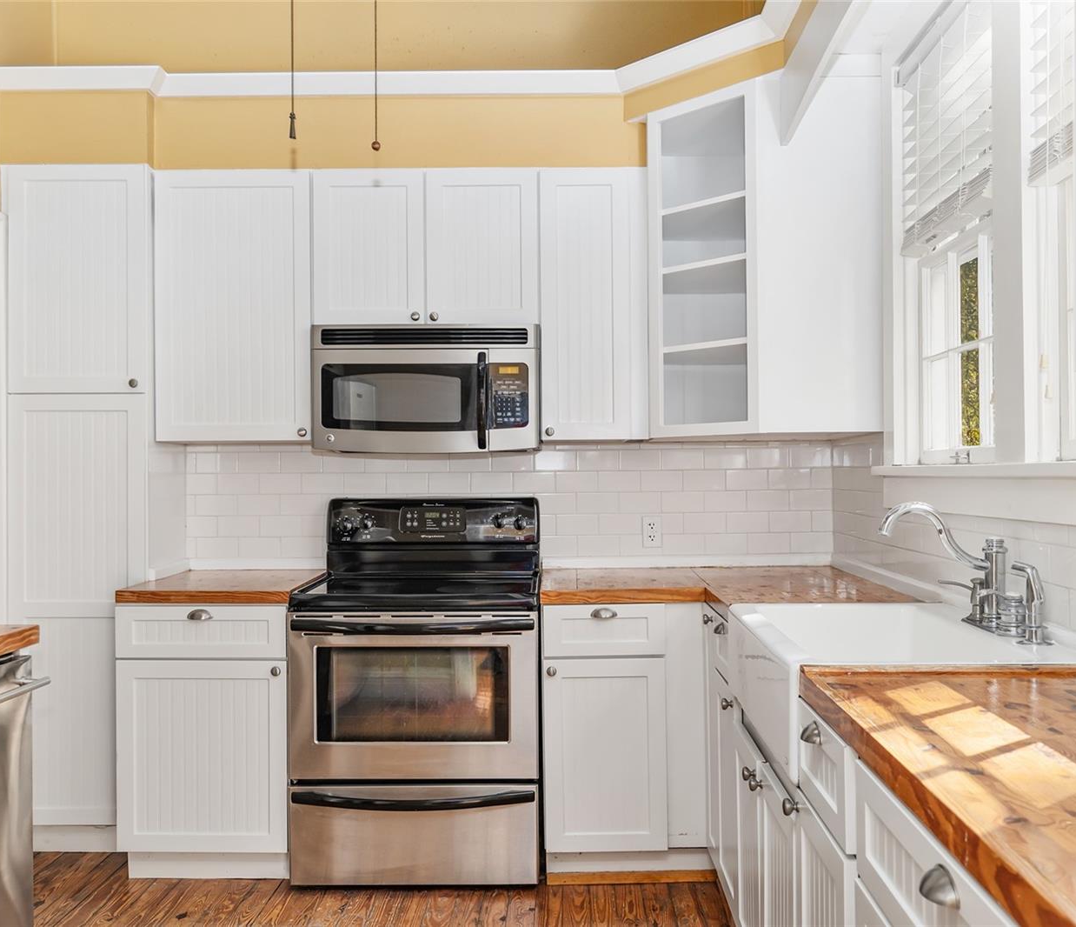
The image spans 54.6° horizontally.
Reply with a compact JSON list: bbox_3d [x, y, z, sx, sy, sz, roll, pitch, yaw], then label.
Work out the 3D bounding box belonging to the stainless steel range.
[{"bbox_3d":[-0.375,0.710,3.455,0.757,1.174,0.680,0,0,1],"label":"stainless steel range"}]

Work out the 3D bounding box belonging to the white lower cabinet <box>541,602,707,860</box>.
[{"bbox_3d":[0.270,0.845,3.490,0.505,0.840,0.600,0,0,1],"label":"white lower cabinet"}]

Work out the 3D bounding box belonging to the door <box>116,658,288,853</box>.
[{"bbox_3d":[-1.020,0.886,3.175,0.521,0.585,0.025,0,0,1],"label":"door"}]

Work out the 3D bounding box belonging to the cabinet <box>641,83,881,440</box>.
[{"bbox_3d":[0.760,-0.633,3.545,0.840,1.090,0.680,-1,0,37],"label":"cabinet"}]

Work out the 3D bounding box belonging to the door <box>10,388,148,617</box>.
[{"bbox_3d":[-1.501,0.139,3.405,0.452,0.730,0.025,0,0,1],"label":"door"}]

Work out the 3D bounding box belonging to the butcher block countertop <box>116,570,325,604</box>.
[{"bbox_3d":[-1.020,0.409,3.500,0.526,0.042,0.640,0,0,1],"label":"butcher block countertop"}]

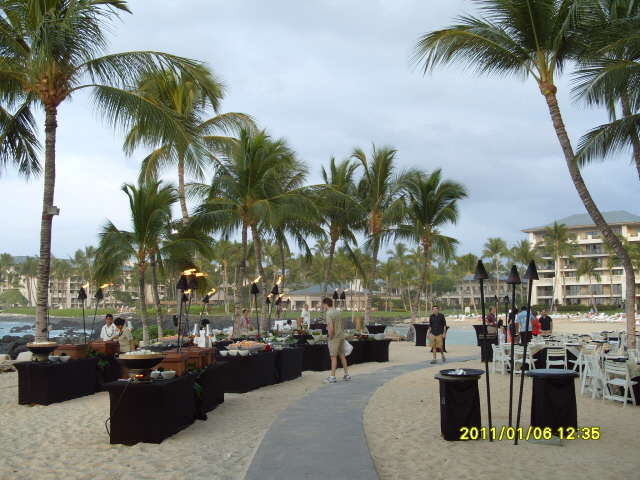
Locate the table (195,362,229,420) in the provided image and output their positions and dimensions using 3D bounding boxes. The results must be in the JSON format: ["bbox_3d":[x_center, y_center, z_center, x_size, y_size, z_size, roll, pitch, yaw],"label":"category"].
[{"bbox_3d":[-2.089,2.434,10.611,0.760,0.730,1.870,-1,-6,6],"label":"table"}]

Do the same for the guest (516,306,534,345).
[{"bbox_3d":[6.195,2.849,19.507,0.550,1.740,0.400,-1,-6,6],"label":"guest"}]

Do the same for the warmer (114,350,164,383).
[{"bbox_3d":[-2.226,1.546,7.981,0.630,0.390,0.580,1,-6,-6],"label":"warmer"}]

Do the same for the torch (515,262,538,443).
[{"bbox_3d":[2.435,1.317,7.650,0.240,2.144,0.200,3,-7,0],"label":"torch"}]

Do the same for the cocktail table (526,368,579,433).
[{"bbox_3d":[3.036,2.133,8.413,0.650,0.820,0.660,0,-6,0],"label":"cocktail table"}]

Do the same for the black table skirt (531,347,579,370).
[{"bbox_3d":[6.163,3.101,16.866,1.550,0.730,1.550,0,-6,0],"label":"black table skirt"}]

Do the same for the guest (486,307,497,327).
[{"bbox_3d":[6.208,3.281,23.383,0.400,1.710,0.500,-1,-6,9],"label":"guest"}]

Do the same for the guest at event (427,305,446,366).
[{"bbox_3d":[3.494,2.834,19.408,0.580,1.750,0.450,-2,-6,14],"label":"guest at event"}]

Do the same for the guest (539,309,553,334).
[{"bbox_3d":[8.128,3.397,23.271,0.520,1.730,0.320,-1,-6,8],"label":"guest"}]

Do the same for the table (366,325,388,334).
[{"bbox_3d":[2.224,3.875,25.200,0.800,1.080,0.800,0,-7,0],"label":"table"}]

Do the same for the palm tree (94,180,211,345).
[{"bbox_3d":[-6.479,1.049,25.031,4.400,6.500,4.200,0,-6,0],"label":"palm tree"}]

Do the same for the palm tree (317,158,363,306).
[{"bbox_3d":[1.222,0.427,35.156,2.800,9.900,2.900,0,-6,0],"label":"palm tree"}]

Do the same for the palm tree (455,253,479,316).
[{"bbox_3d":[23.730,7.305,104.819,4.100,9.900,4.100,0,-6,0],"label":"palm tree"}]

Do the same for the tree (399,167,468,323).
[{"bbox_3d":[6.666,0.970,40.500,5.200,10.835,5.000,0,-7,0],"label":"tree"}]

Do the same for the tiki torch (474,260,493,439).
[{"bbox_3d":[2.139,1.407,8.336,0.180,2.292,0.180,-2,-6,0],"label":"tiki torch"}]

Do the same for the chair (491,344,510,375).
[{"bbox_3d":[4.795,3.154,17.050,0.500,0.790,0.450,3,-7,-21],"label":"chair"}]

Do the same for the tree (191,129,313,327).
[{"bbox_3d":[-2.612,0.112,24.627,4.400,8.400,4.400,0,-6,0],"label":"tree"}]

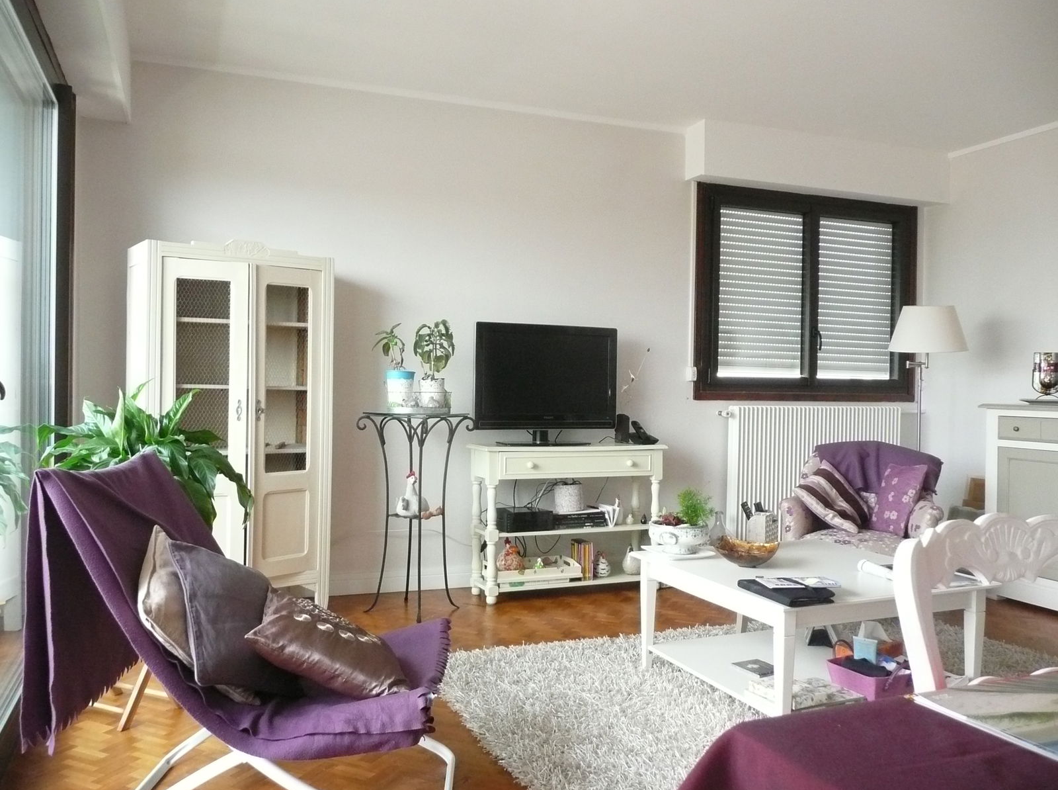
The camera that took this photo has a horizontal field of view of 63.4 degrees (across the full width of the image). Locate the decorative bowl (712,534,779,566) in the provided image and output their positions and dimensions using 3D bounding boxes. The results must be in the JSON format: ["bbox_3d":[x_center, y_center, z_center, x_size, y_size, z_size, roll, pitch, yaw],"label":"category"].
[{"bbox_3d":[0.786,0.563,3.090,0.235,0.093,0.210,1,1,14],"label":"decorative bowl"}]

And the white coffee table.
[{"bbox_3d":[0.989,0.854,3.109,0.910,0.460,0.890,1,1,-24],"label":"white coffee table"}]

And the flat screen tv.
[{"bbox_3d":[0.096,-0.051,4.520,0.810,0.635,0.220,0,1,-27],"label":"flat screen tv"}]

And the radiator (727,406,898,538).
[{"bbox_3d":[1.758,0.507,5.252,1.195,0.871,0.110,1,1,-19],"label":"radiator"}]

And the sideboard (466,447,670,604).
[{"bbox_3d":[0.196,0.658,4.563,1.025,0.785,0.339,1,1,-19],"label":"sideboard"}]

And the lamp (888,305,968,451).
[{"bbox_3d":[2.296,0.278,4.976,0.425,1.600,0.425,1,1,-19],"label":"lamp"}]

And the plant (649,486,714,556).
[{"bbox_3d":[0.597,0.490,3.350,0.250,0.255,0.240,1,1,0],"label":"plant"}]

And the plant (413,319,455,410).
[{"bbox_3d":[-0.457,-0.146,4.130,0.195,0.440,0.180,1,1,-6],"label":"plant"}]

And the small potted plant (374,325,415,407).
[{"bbox_3d":[-0.646,-0.129,4.115,0.200,0.425,0.180,1,1,-19],"label":"small potted plant"}]

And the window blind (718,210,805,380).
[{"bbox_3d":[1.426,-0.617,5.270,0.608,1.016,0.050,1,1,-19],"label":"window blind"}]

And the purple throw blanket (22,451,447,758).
[{"bbox_3d":[-0.689,0.498,2.233,0.940,0.654,0.580,1,1,3],"label":"purple throw blanket"}]

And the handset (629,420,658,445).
[{"bbox_3d":[0.618,0.202,4.600,0.135,0.130,0.100,2,1,35],"label":"handset"}]

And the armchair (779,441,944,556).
[{"bbox_3d":[1.591,0.661,4.053,0.740,0.830,0.790,2,1,27],"label":"armchair"}]

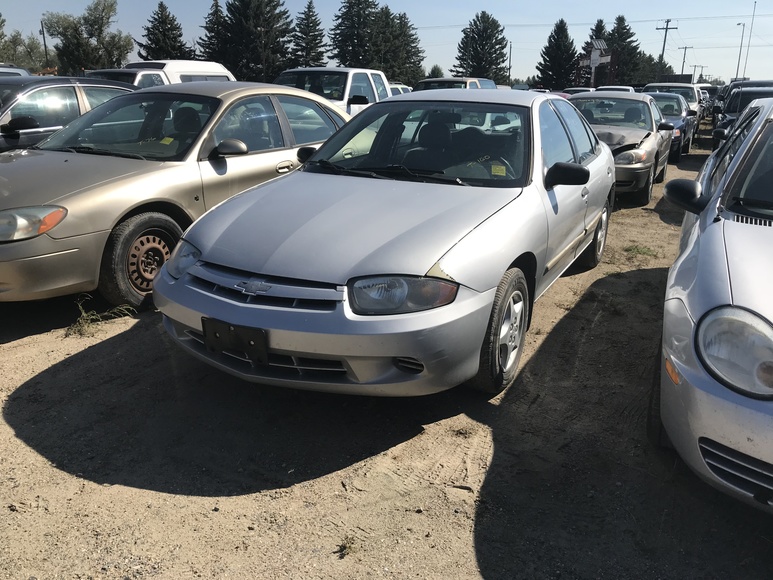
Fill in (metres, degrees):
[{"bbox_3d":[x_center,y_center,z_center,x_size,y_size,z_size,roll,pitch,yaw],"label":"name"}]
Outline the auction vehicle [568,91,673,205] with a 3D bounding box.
[{"bbox_3d":[3.369,-2.340,9.688,1.850,1.430,4.900,9,19,25],"label":"auction vehicle"}]

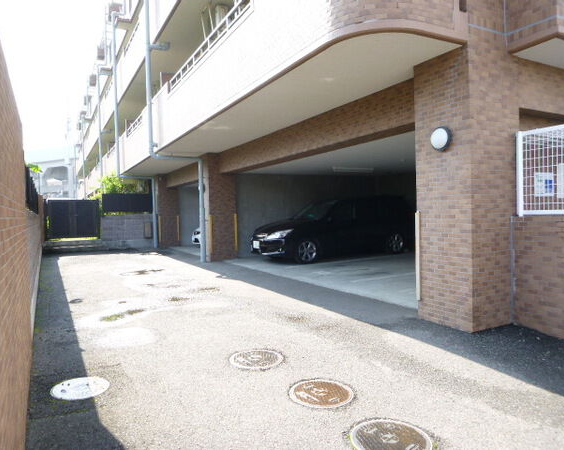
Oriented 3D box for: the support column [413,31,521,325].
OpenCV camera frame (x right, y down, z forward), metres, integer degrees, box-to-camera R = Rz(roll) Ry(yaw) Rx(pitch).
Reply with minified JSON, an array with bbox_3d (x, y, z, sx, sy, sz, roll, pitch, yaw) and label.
[{"bbox_3d":[2.075,-0.422,4.879,0.790,3.007,0.735,-2,1,-29],"label":"support column"}]

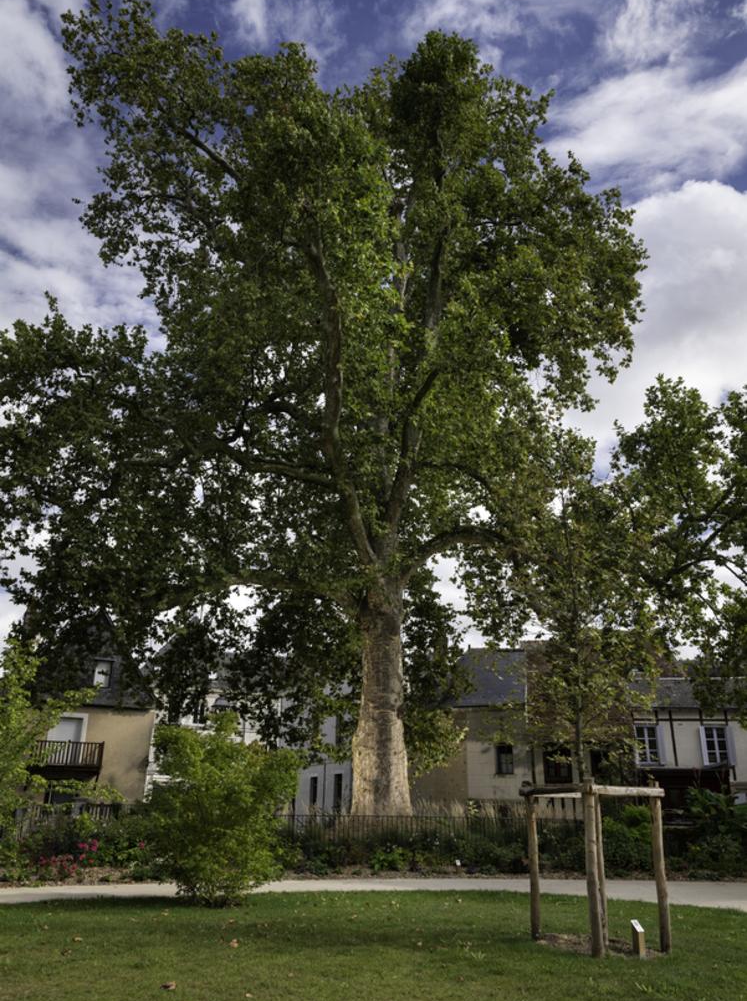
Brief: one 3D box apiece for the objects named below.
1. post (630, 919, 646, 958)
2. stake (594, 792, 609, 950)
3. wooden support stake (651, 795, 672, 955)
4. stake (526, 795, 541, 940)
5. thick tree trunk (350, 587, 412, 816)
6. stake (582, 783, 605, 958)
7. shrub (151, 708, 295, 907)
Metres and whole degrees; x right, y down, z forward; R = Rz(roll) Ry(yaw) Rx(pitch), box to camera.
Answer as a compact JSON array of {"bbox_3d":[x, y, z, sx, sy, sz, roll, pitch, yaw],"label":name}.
[{"bbox_3d":[2.970,4.934,9.122,0.090,0.354,0.120,13,-24,-28],"label":"post"},{"bbox_3d":[2.903,4.645,10.277,0.110,1.856,0.110,-3,-22,15],"label":"stake"},{"bbox_3d":[3.389,4.329,9.544,0.120,1.777,0.120,-2,-22,15],"label":"wooden support stake"},{"bbox_3d":[2.015,4.576,10.246,0.115,1.771,0.115,-4,-22,14],"label":"stake"},{"bbox_3d":[0.266,6.503,24.627,1.800,7.873,1.750,1,-21,0],"label":"thick tree trunk"},{"bbox_3d":[2.493,4.128,9.135,0.120,1.825,0.120,-3,-22,15],"label":"stake"},{"bbox_3d":[-2.644,5.365,14.211,2.577,3.150,2.444,5,-22,-10],"label":"shrub"}]

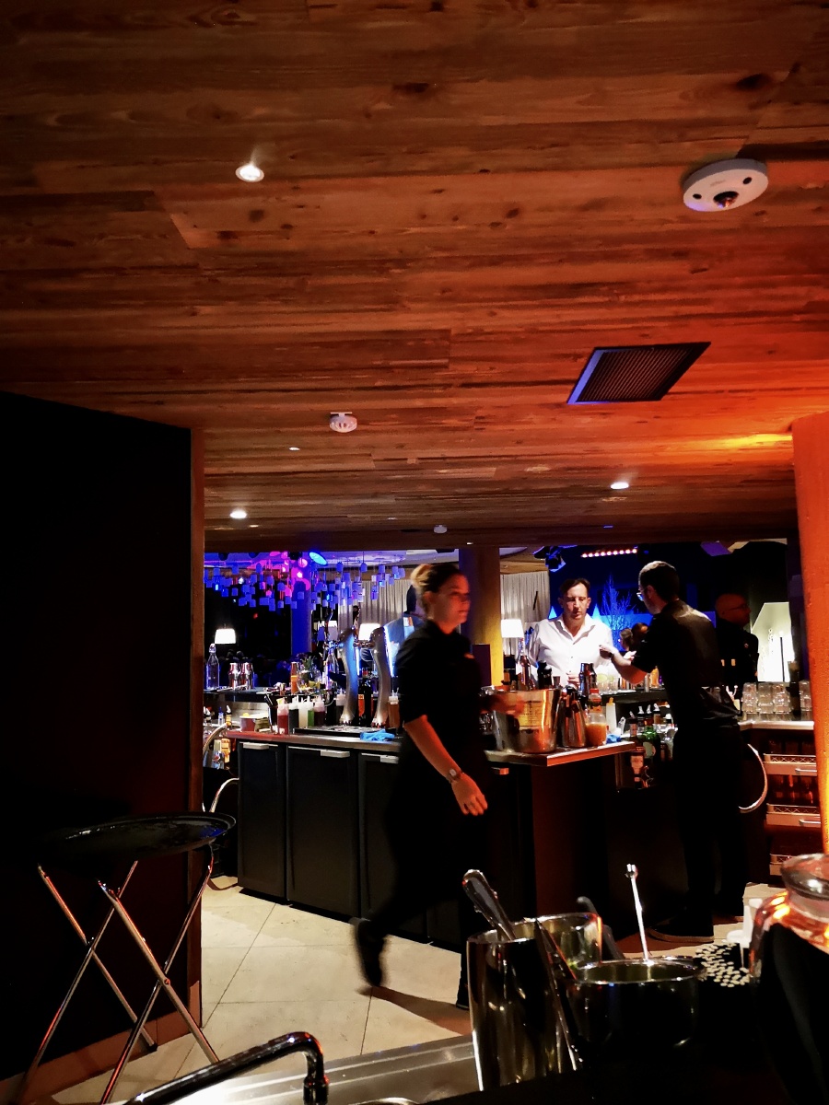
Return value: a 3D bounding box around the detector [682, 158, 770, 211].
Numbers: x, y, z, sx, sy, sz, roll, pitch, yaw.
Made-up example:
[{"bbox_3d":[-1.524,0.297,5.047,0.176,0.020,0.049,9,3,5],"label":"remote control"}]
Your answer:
[{"bbox_3d":[0.583,-0.681,1.616,0.150,0.042,0.150,-1,-6,0],"label":"detector"}]

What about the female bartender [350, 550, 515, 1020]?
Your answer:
[{"bbox_3d":[0.084,0.908,3.479,0.680,1.700,0.520,-5,-7,28],"label":"female bartender"}]

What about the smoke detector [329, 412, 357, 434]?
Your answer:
[{"bbox_3d":[-0.269,-0.484,3.252,0.105,0.054,0.105,-1,-6,0],"label":"smoke detector"}]

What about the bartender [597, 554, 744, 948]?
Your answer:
[{"bbox_3d":[1.298,0.937,4.332,0.680,1.760,0.560,-7,-8,44],"label":"bartender"}]

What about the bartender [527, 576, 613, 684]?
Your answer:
[{"bbox_3d":[0.883,1.016,4.932,0.520,1.750,0.360,-2,-6,5],"label":"bartender"}]

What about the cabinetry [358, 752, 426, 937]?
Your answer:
[{"bbox_3d":[0.046,1.401,4.332,0.450,0.810,0.500,-7,-8,41],"label":"cabinetry"}]

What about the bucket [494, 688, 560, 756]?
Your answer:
[{"bbox_3d":[0.509,0.765,3.934,0.290,0.265,0.280,-1,-6,0],"label":"bucket"}]

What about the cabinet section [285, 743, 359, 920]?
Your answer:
[{"bbox_3d":[-0.302,1.406,4.564,0.490,0.790,0.550,-5,-7,37],"label":"cabinet section"}]

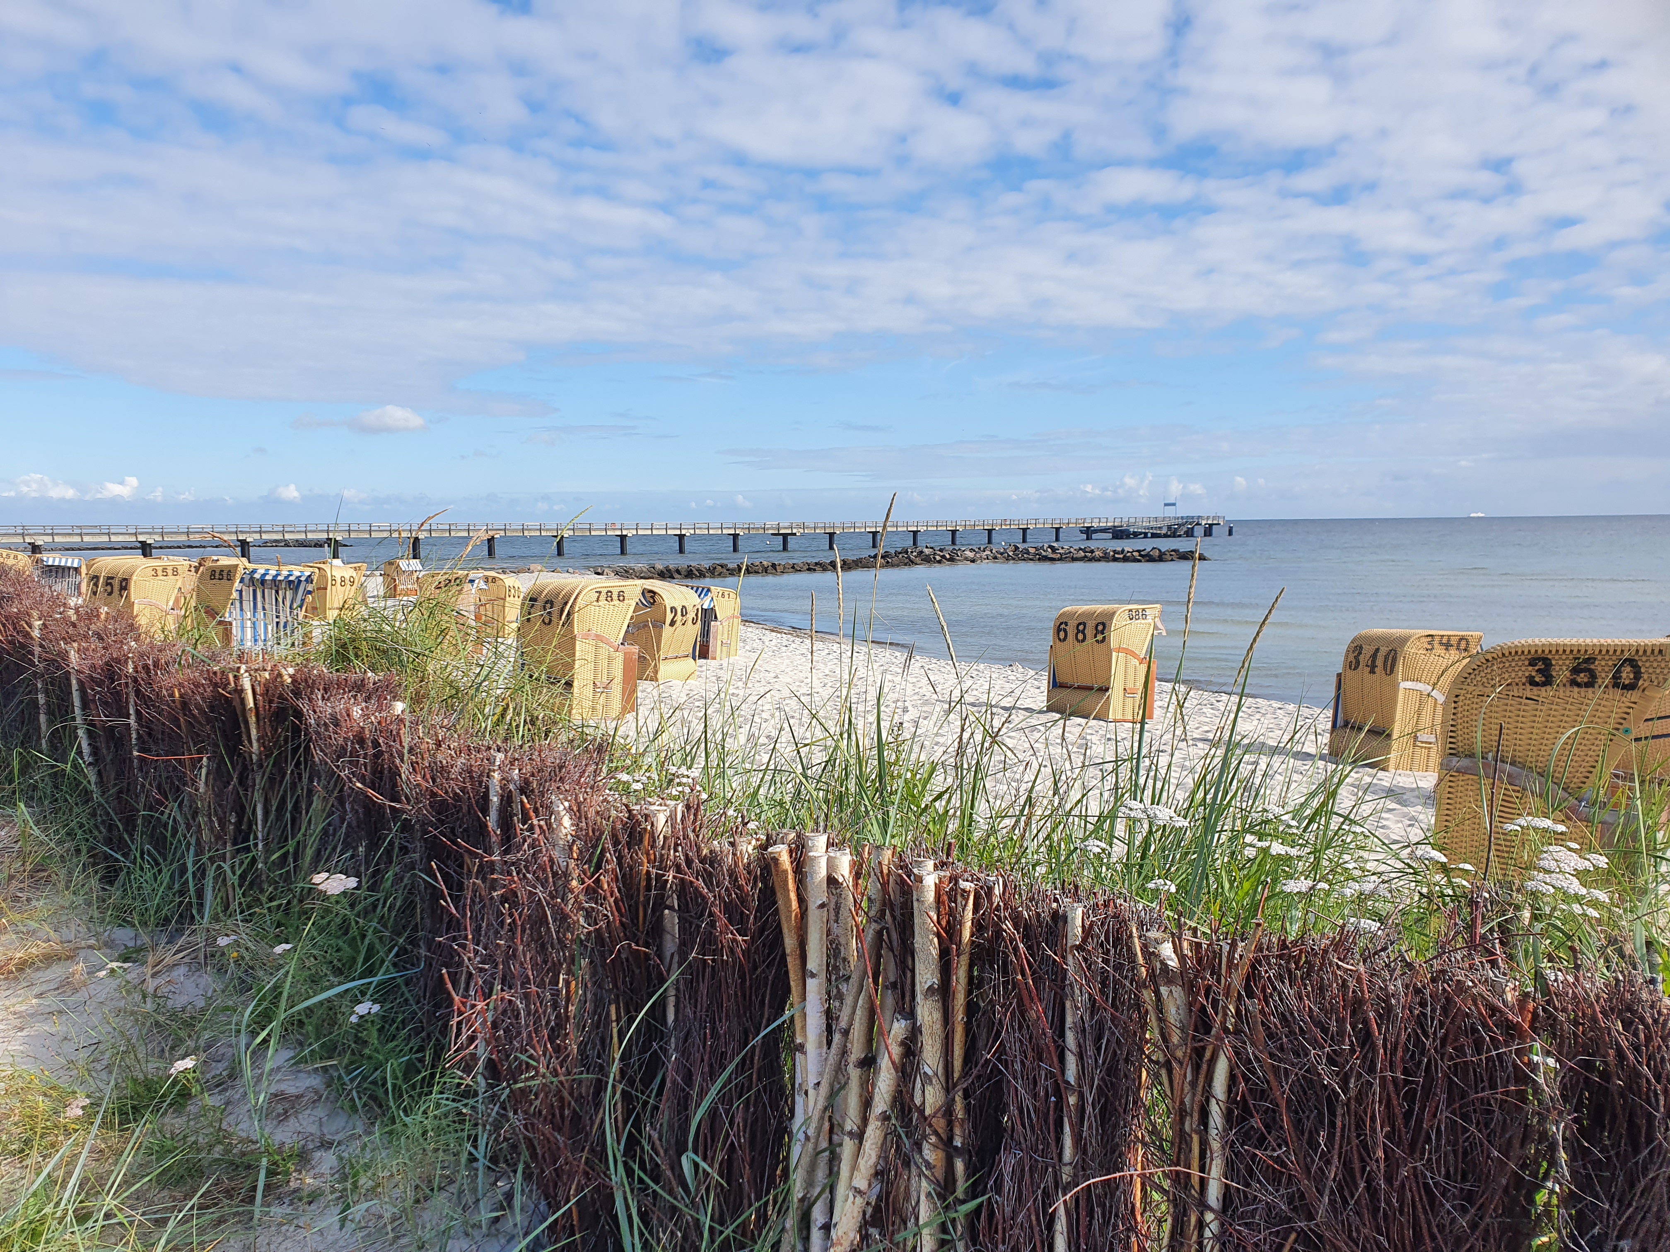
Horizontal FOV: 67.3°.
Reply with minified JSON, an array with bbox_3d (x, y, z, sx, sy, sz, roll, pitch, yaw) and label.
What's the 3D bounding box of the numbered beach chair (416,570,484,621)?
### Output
[{"bbox_3d":[-7.306,-0.218,23.887,1.000,1.580,1.235,-1,5,-2],"label":"numbered beach chair"}]

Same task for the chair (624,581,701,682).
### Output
[{"bbox_3d":[-2.897,0.101,20.282,0.970,1.600,1.200,3,2,20],"label":"chair"}]

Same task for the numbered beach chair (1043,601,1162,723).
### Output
[{"bbox_3d":[3.911,0.502,18.159,1.000,1.580,1.235,-4,5,-33],"label":"numbered beach chair"}]

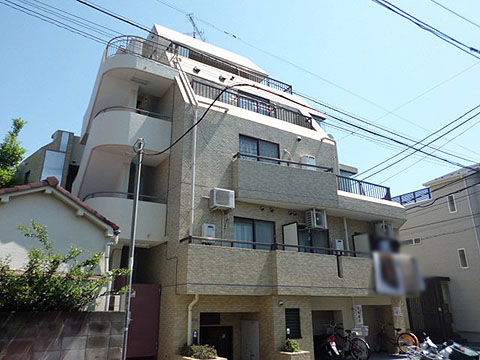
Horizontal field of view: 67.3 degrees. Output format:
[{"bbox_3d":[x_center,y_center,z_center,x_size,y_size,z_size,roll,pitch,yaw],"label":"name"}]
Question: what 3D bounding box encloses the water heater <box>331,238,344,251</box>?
[{"bbox_3d":[3.478,2.362,12.650,0.370,0.520,0.220,11,-22,-29],"label":"water heater"}]

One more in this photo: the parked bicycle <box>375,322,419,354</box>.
[{"bbox_3d":[5.621,5.820,13.283,0.570,1.030,1.720,17,-26,-40],"label":"parked bicycle"}]

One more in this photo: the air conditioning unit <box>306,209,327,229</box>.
[{"bbox_3d":[2.582,1.325,12.036,0.670,0.550,0.280,11,-22,-29],"label":"air conditioning unit"}]

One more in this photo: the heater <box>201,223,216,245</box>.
[{"bbox_3d":[-0.865,1.549,10.162,0.360,0.550,0.220,11,-22,-29],"label":"heater"}]

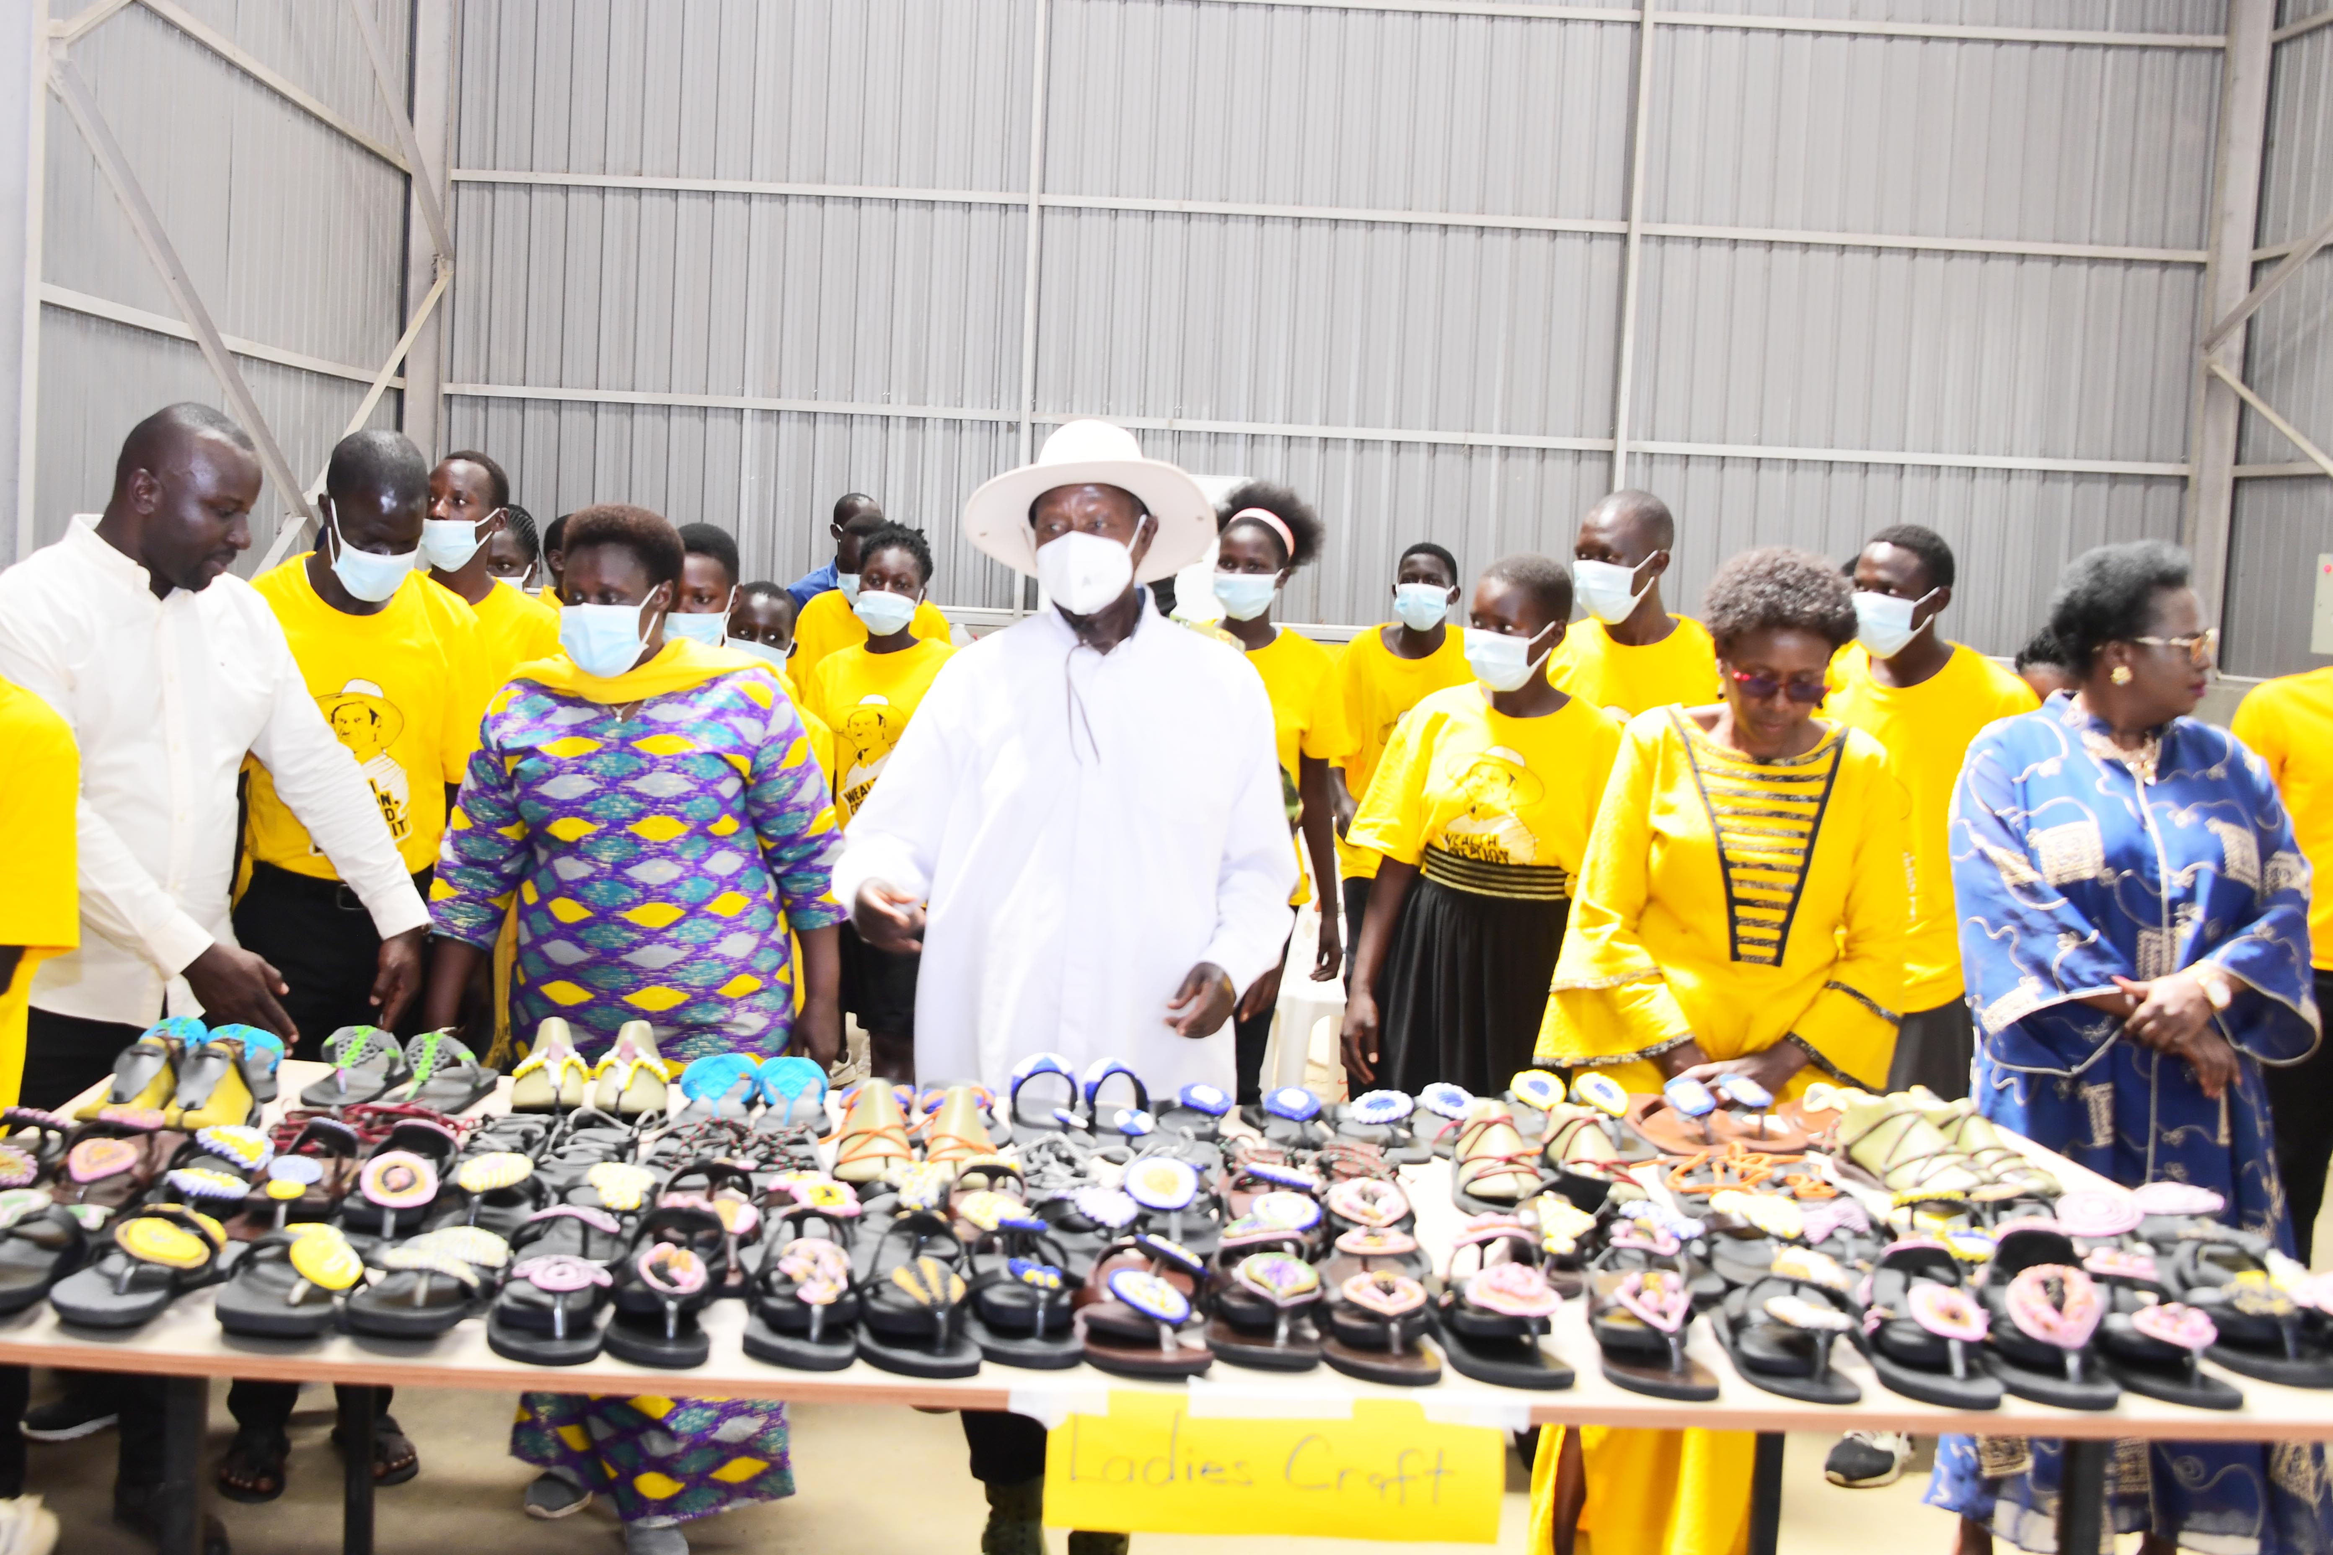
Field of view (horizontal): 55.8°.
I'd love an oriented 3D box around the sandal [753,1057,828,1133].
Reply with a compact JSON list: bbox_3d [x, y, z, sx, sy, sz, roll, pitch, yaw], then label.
[{"bbox_3d":[-0.519,0.435,3.098,0.105,0.080,0.260,2,3,-9],"label":"sandal"}]

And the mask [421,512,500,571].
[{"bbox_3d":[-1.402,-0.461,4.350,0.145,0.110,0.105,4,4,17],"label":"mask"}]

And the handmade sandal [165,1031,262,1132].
[{"bbox_3d":[-1.239,0.389,2.885,0.100,0.090,0.250,1,5,-16],"label":"handmade sandal"}]

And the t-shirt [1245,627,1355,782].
[{"bbox_3d":[0.187,-0.023,4.650,0.440,0.600,0.250,3,5,8],"label":"t-shirt"}]

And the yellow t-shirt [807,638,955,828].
[{"bbox_3d":[-0.610,-0.008,4.800,0.430,0.600,0.250,3,3,3],"label":"yellow t-shirt"}]

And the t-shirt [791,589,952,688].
[{"bbox_3d":[-0.726,-0.125,5.400,0.450,0.660,0.260,3,3,12],"label":"t-shirt"}]

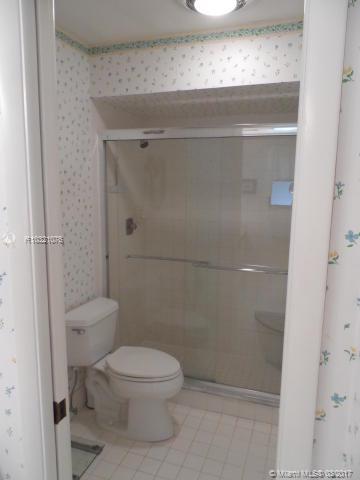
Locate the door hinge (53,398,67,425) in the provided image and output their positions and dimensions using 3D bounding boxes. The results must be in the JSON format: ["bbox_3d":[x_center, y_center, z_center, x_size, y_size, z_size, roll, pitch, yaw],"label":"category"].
[{"bbox_3d":[-0.368,0.526,1.020,0.020,0.065,0.045,4,9,18],"label":"door hinge"}]

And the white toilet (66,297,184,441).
[{"bbox_3d":[-0.315,0.837,2.192,0.745,0.720,0.480,4,9,18],"label":"white toilet"}]

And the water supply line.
[{"bbox_3d":[-0.675,0.954,2.110,0.060,0.300,0.060,4,9,18],"label":"water supply line"}]

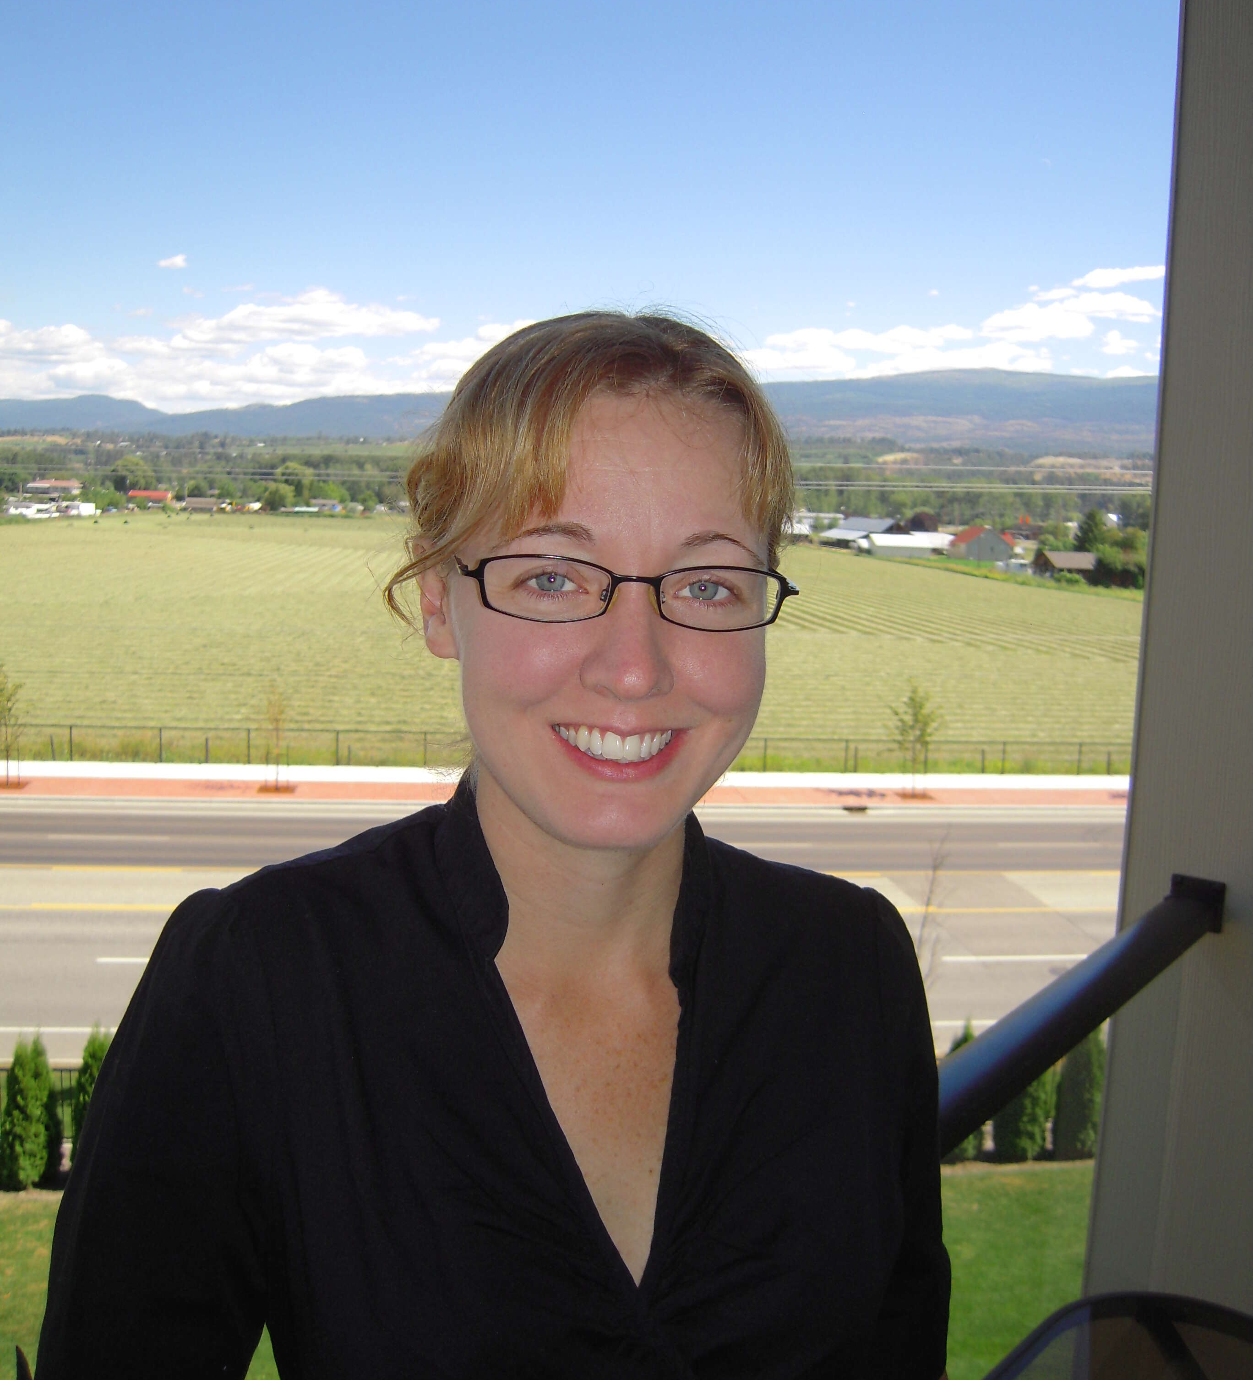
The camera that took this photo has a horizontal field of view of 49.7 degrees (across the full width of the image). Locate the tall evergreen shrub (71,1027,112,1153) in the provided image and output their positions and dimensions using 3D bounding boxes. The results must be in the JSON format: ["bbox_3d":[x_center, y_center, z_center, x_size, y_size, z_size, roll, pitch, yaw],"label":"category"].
[{"bbox_3d":[-7.594,5.895,19.233,0.780,2.350,0.780,0,9,-7],"label":"tall evergreen shrub"}]

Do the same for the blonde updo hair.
[{"bbox_3d":[-0.015,-0.088,0.630,0.185,0.185,0.215,2,9,-5],"label":"blonde updo hair"}]

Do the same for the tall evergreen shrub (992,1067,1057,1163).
[{"bbox_3d":[6.100,6.145,20.434,0.900,2.110,0.900,0,9,-7],"label":"tall evergreen shrub"}]

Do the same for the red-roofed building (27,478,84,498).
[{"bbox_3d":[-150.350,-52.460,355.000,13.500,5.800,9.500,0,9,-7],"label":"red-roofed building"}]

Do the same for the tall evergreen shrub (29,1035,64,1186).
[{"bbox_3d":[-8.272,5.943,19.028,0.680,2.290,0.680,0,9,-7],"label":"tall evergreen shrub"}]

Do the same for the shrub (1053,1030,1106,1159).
[{"bbox_3d":[6.975,6.133,20.552,0.850,2.140,0.850,0,9,-7],"label":"shrub"}]

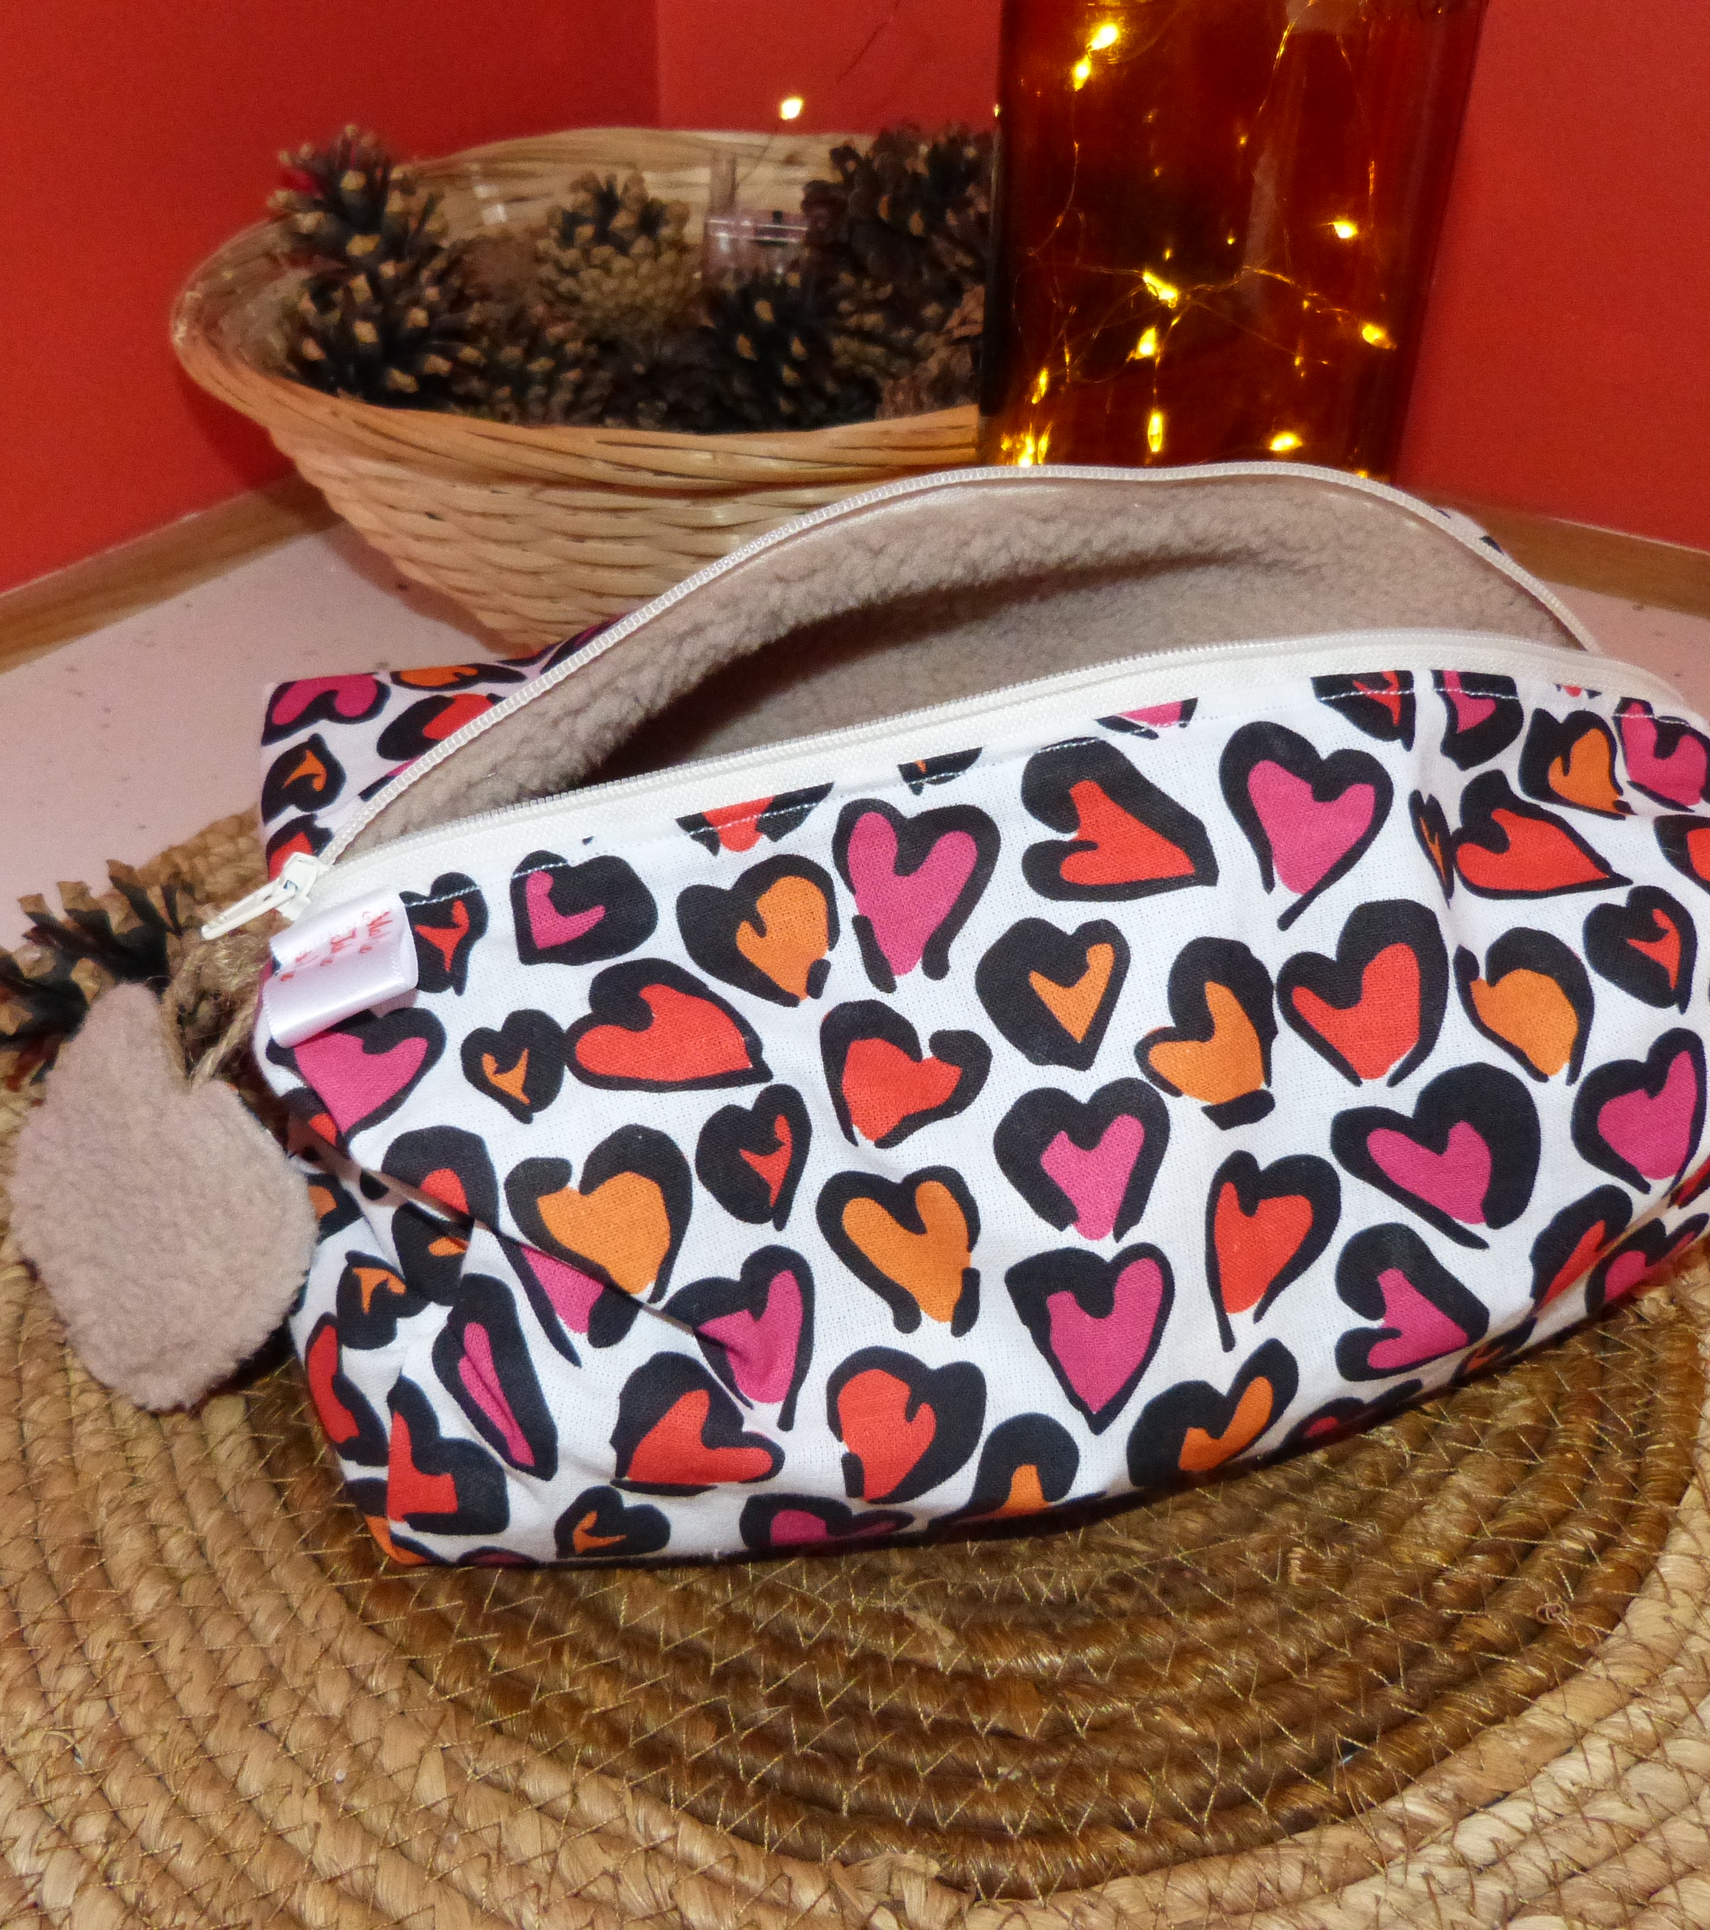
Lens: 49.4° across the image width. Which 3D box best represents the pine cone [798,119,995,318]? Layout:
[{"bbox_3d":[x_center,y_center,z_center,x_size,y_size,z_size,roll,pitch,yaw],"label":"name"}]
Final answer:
[{"bbox_3d":[0.015,-0.211,0.528,0.054,0.050,0.051,2,37,-2],"label":"pine cone"}]

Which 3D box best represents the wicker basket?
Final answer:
[{"bbox_3d":[-0.038,-0.147,0.507,0.242,0.092,0.282,23,41,24],"label":"wicker basket"}]

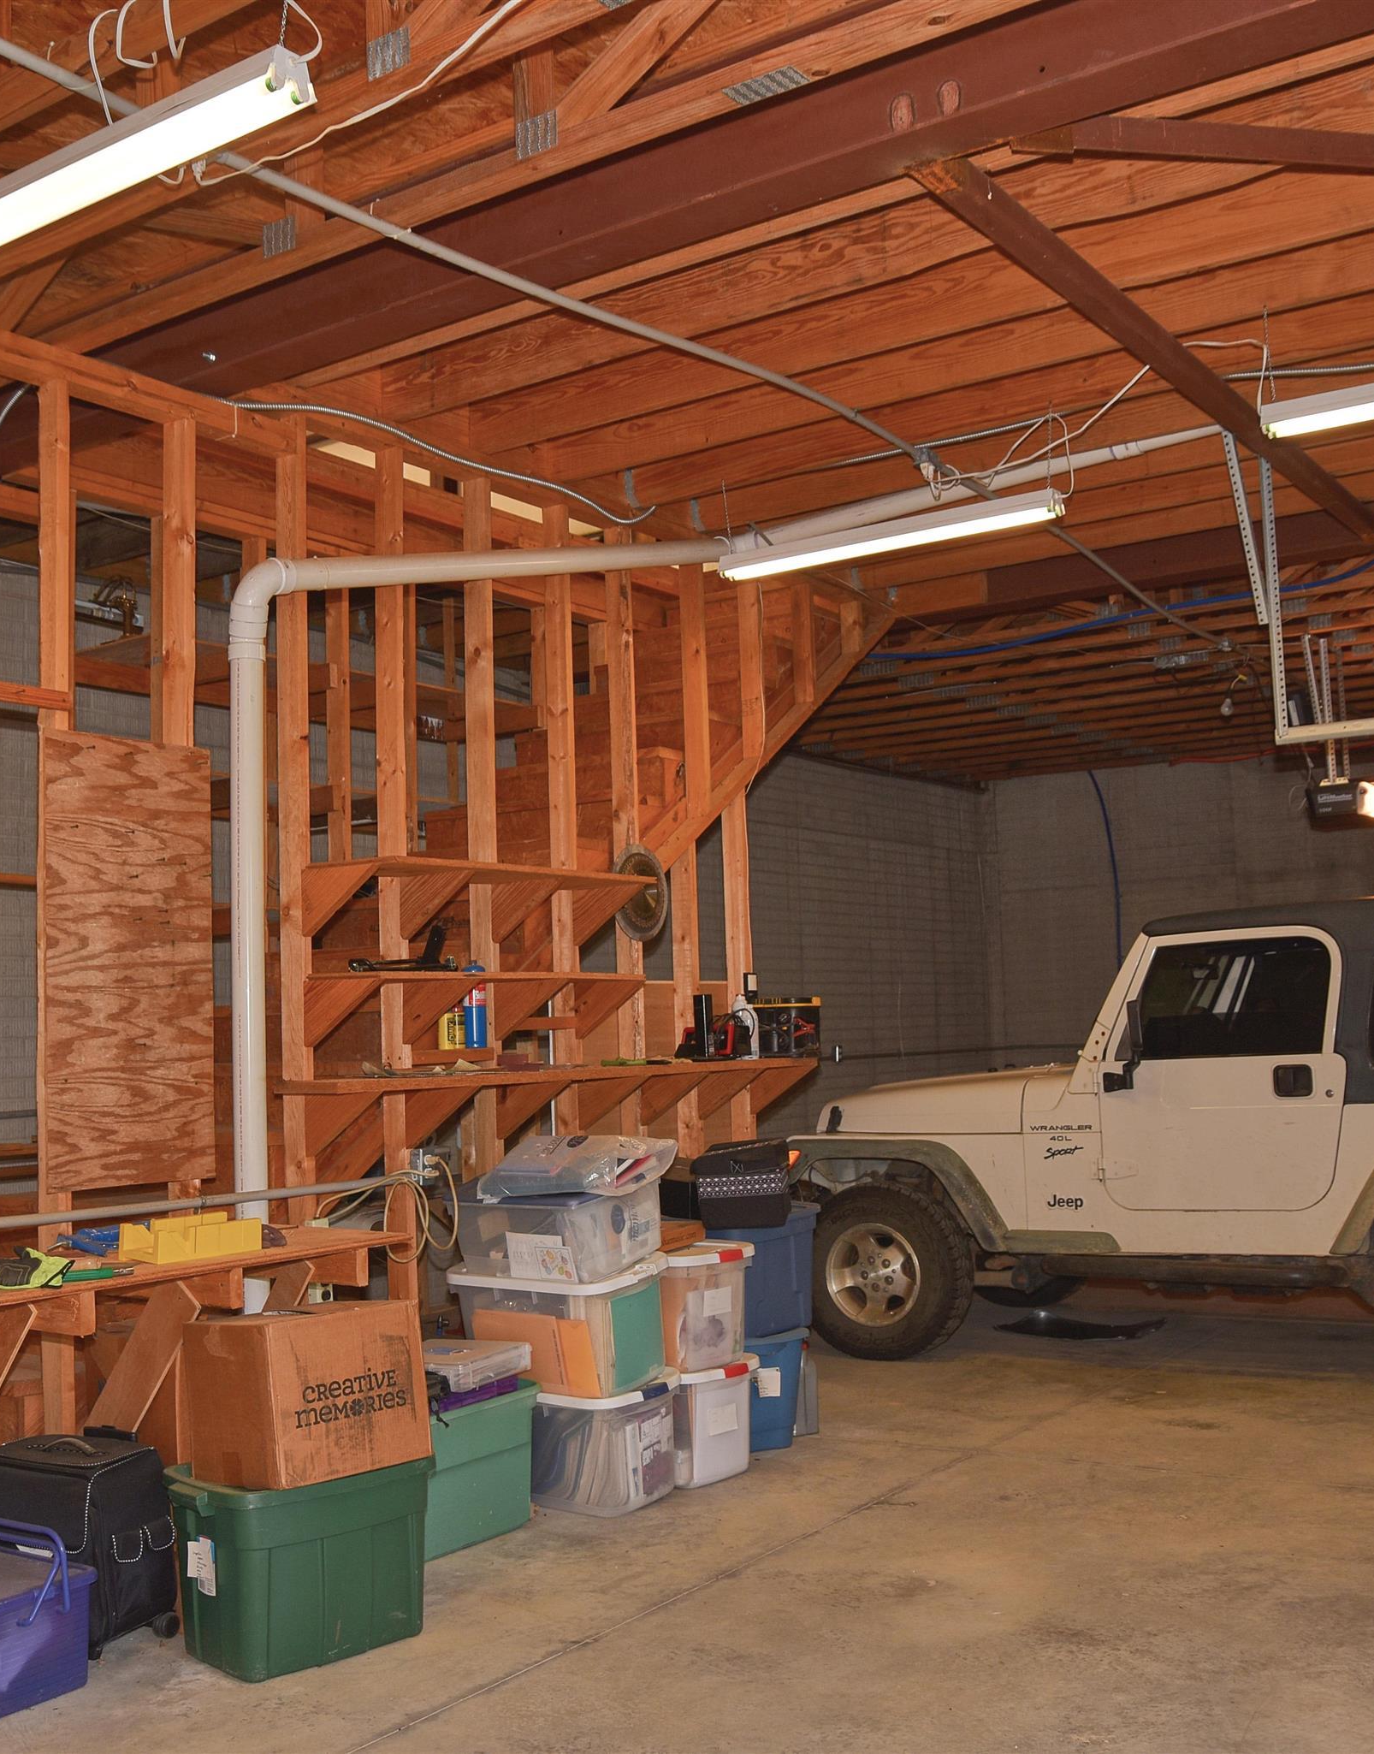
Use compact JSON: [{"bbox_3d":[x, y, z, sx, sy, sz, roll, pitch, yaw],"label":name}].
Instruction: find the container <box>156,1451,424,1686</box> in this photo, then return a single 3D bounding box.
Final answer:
[{"bbox_3d":[-0.877,1.546,4.007,0.385,0.380,0.535,-6,-6,43],"label":"container"}]

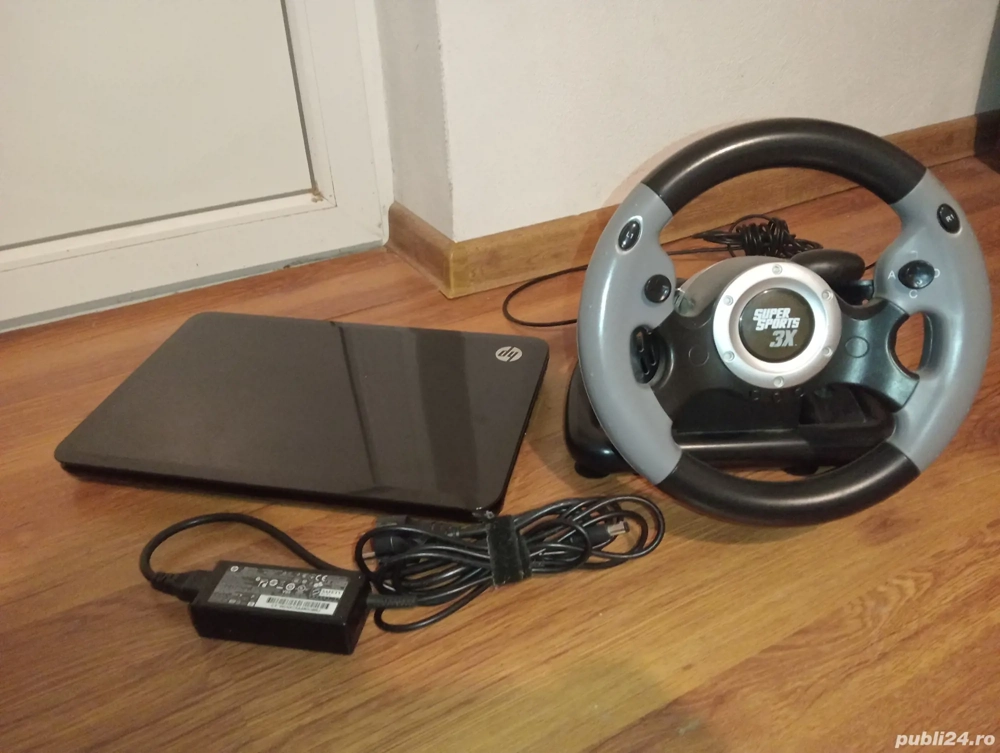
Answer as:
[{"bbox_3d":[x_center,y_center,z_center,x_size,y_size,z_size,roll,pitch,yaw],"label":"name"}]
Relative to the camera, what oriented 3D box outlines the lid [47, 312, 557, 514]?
[{"bbox_3d":[-0.160,0.027,0.731,0.376,0.027,0.244,5,35,11],"label":"lid"}]

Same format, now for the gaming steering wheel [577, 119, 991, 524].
[{"bbox_3d":[0.182,-0.032,0.532,0.260,0.260,0.100,-1,12,2],"label":"gaming steering wheel"}]

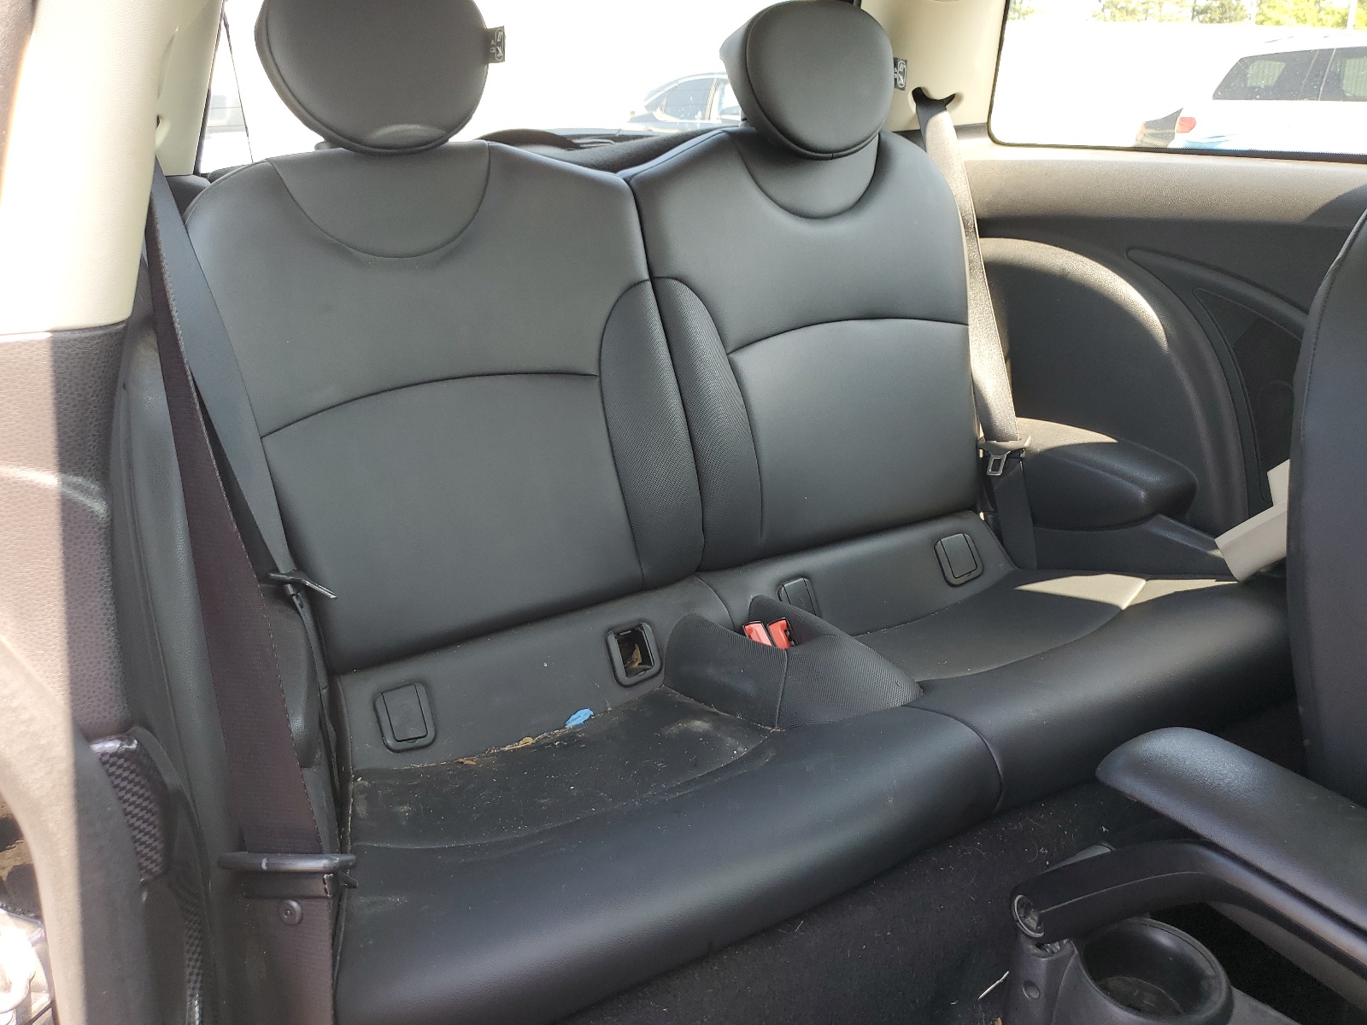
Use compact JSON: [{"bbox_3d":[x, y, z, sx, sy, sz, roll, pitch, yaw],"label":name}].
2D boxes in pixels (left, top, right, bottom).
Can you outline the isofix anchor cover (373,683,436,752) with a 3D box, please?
[{"bbox_3d":[-0.302,0.225,1.117,0.056,0.067,0.013,-13,-12,-27],"label":"isofix anchor cover"}]

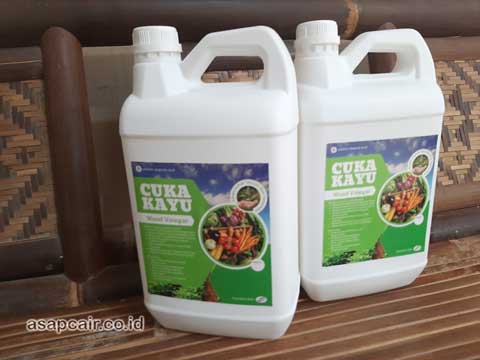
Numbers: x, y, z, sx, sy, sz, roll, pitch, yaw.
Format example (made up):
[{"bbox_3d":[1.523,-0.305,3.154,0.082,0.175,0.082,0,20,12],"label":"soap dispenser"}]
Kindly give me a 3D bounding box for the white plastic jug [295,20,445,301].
[{"bbox_3d":[0.151,-0.025,0.489,0.178,0.335,0.123,-5,17,-11],"label":"white plastic jug"}]

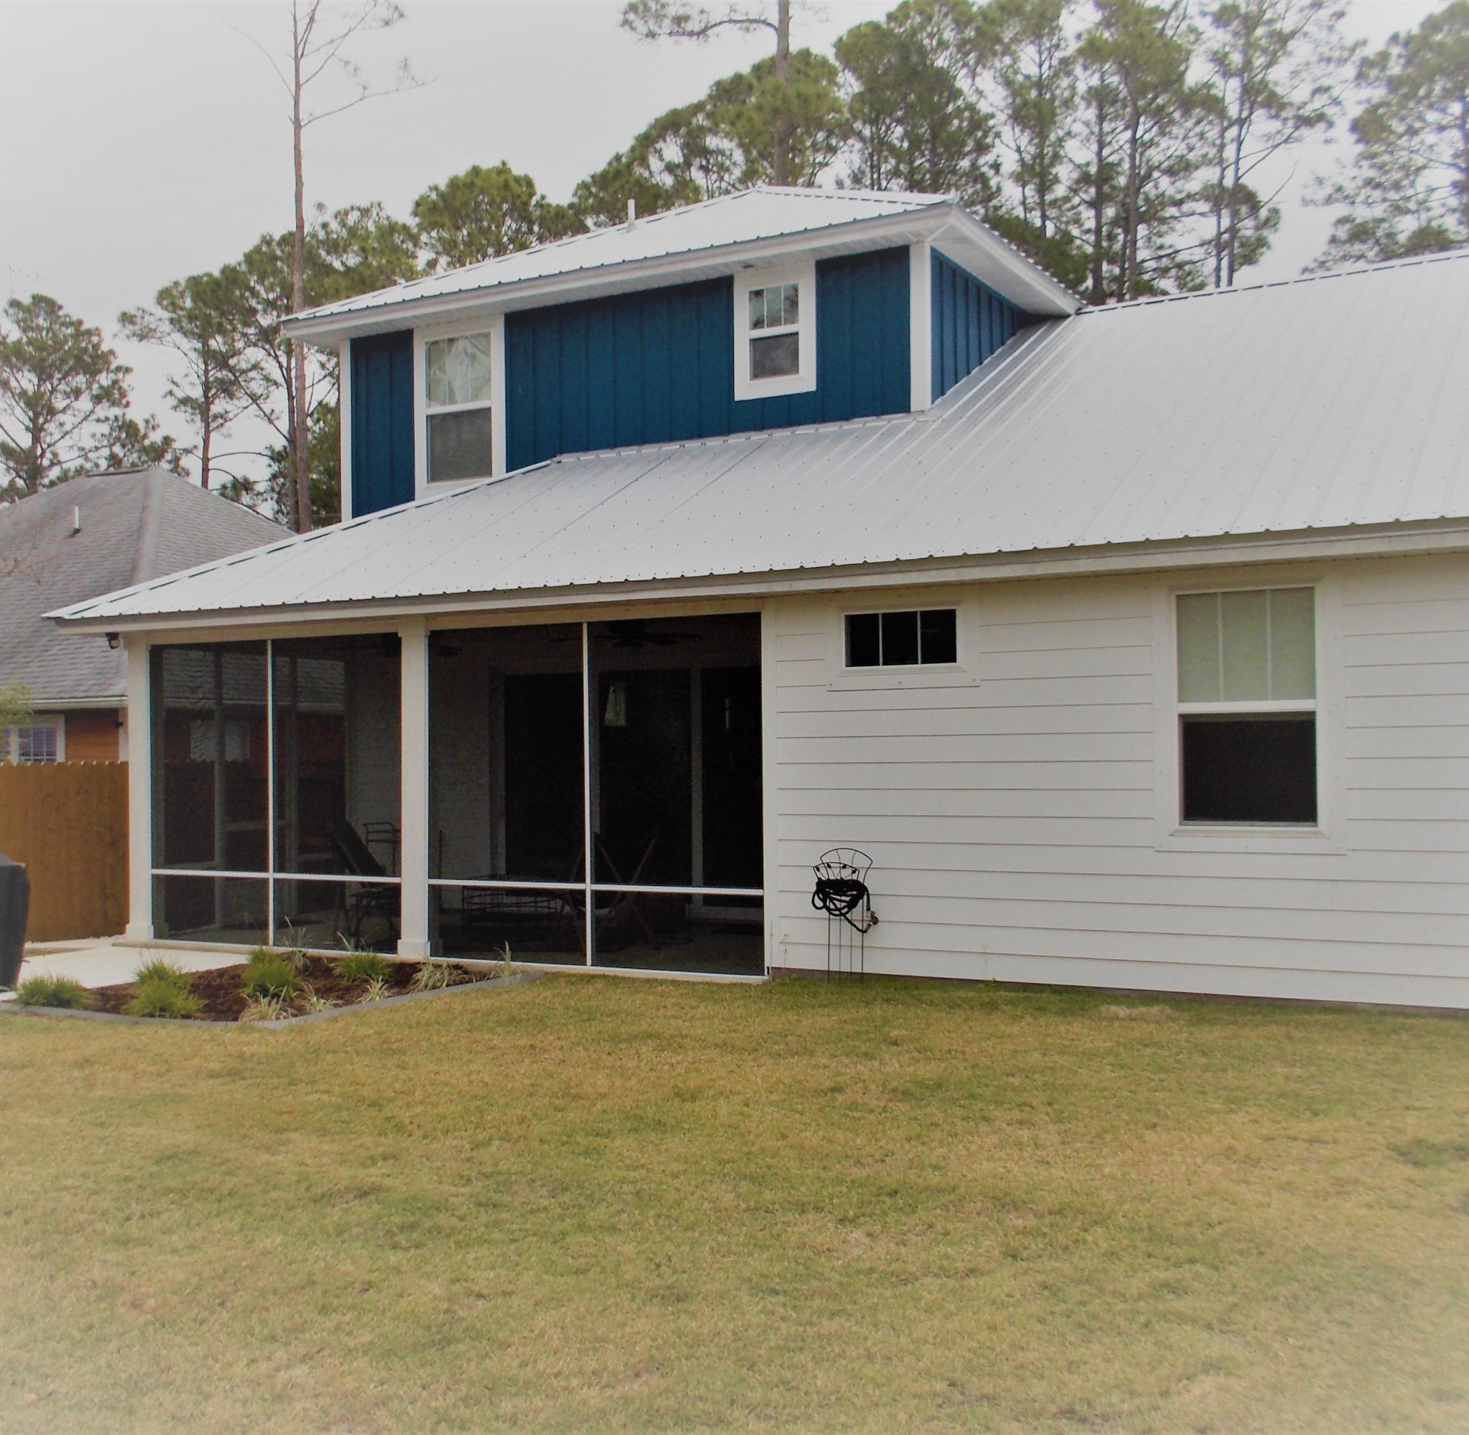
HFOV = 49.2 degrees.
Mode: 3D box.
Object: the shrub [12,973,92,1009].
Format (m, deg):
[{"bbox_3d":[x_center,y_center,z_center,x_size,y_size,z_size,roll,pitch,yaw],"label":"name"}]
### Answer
[{"bbox_3d":[-4.683,1.870,11.023,0.538,0.213,0.538,-2,-2,30],"label":"shrub"}]

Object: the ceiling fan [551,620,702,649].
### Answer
[{"bbox_3d":[-0.940,-0.771,13.890,1.320,0.340,1.320,-2,-2,30],"label":"ceiling fan"}]

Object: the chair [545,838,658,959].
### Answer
[{"bbox_3d":[-1.127,1.446,13.354,0.740,0.930,0.800,0,-2,-31],"label":"chair"}]

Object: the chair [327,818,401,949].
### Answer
[{"bbox_3d":[-3.110,1.446,13.898,0.740,1.020,0.600,-1,-2,23],"label":"chair"}]

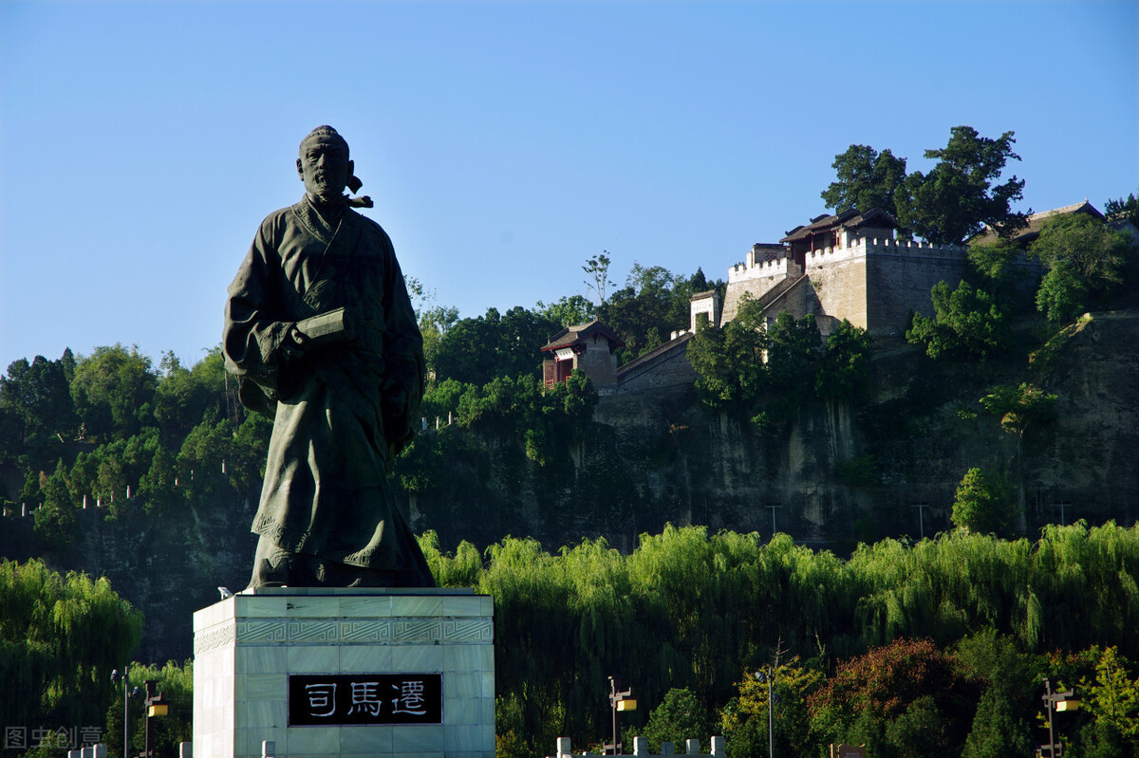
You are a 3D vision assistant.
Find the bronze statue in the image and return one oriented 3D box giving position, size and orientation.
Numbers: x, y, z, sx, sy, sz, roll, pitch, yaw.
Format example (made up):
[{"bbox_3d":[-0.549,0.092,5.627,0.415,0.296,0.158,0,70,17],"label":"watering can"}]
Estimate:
[{"bbox_3d":[-5.983,-0.543,92.000,5.000,11.600,3.900,0,-6,-11],"label":"bronze statue"}]

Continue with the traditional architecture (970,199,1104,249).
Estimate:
[{"bbox_3d":[49.733,-14.041,395.020,10.000,7.200,18.500,3,-7,-29],"label":"traditional architecture"}]

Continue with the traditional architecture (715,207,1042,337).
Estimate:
[{"bbox_3d":[32.719,-9.577,387.449,21.580,13.398,26.500,3,-7,-29],"label":"traditional architecture"}]

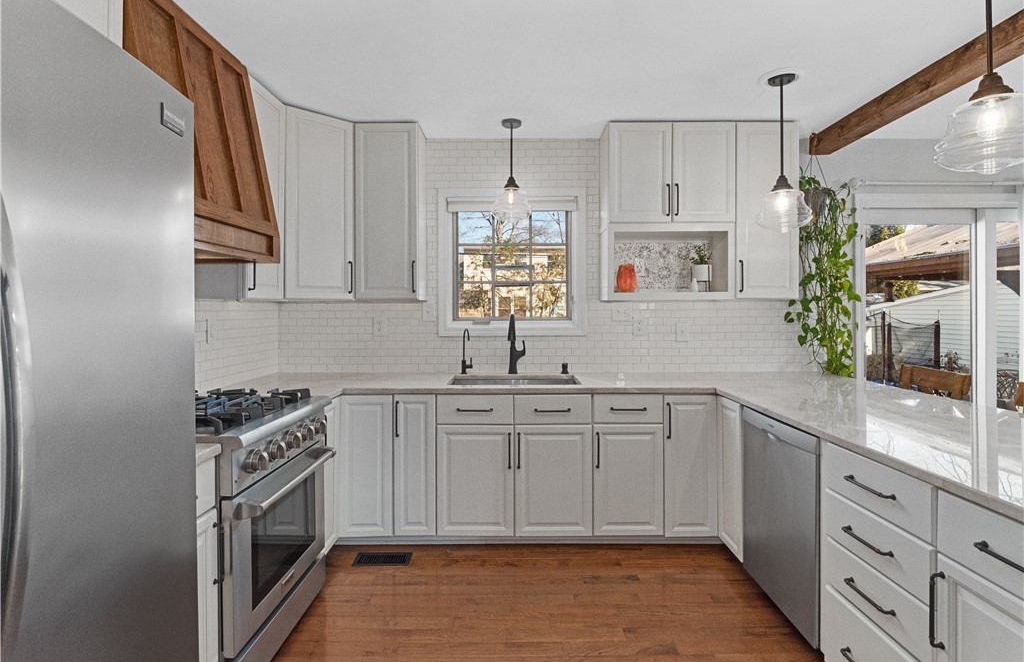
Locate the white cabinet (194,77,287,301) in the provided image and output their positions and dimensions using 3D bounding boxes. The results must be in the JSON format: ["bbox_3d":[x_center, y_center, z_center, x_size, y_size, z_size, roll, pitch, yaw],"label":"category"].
[{"bbox_3d":[-1.425,-0.702,2.430,0.335,1.070,0.370,0,1,0],"label":"white cabinet"}]

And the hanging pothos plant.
[{"bbox_3d":[1.962,-0.352,3.000,0.380,1.250,0.340,0,1,0],"label":"hanging pothos plant"}]

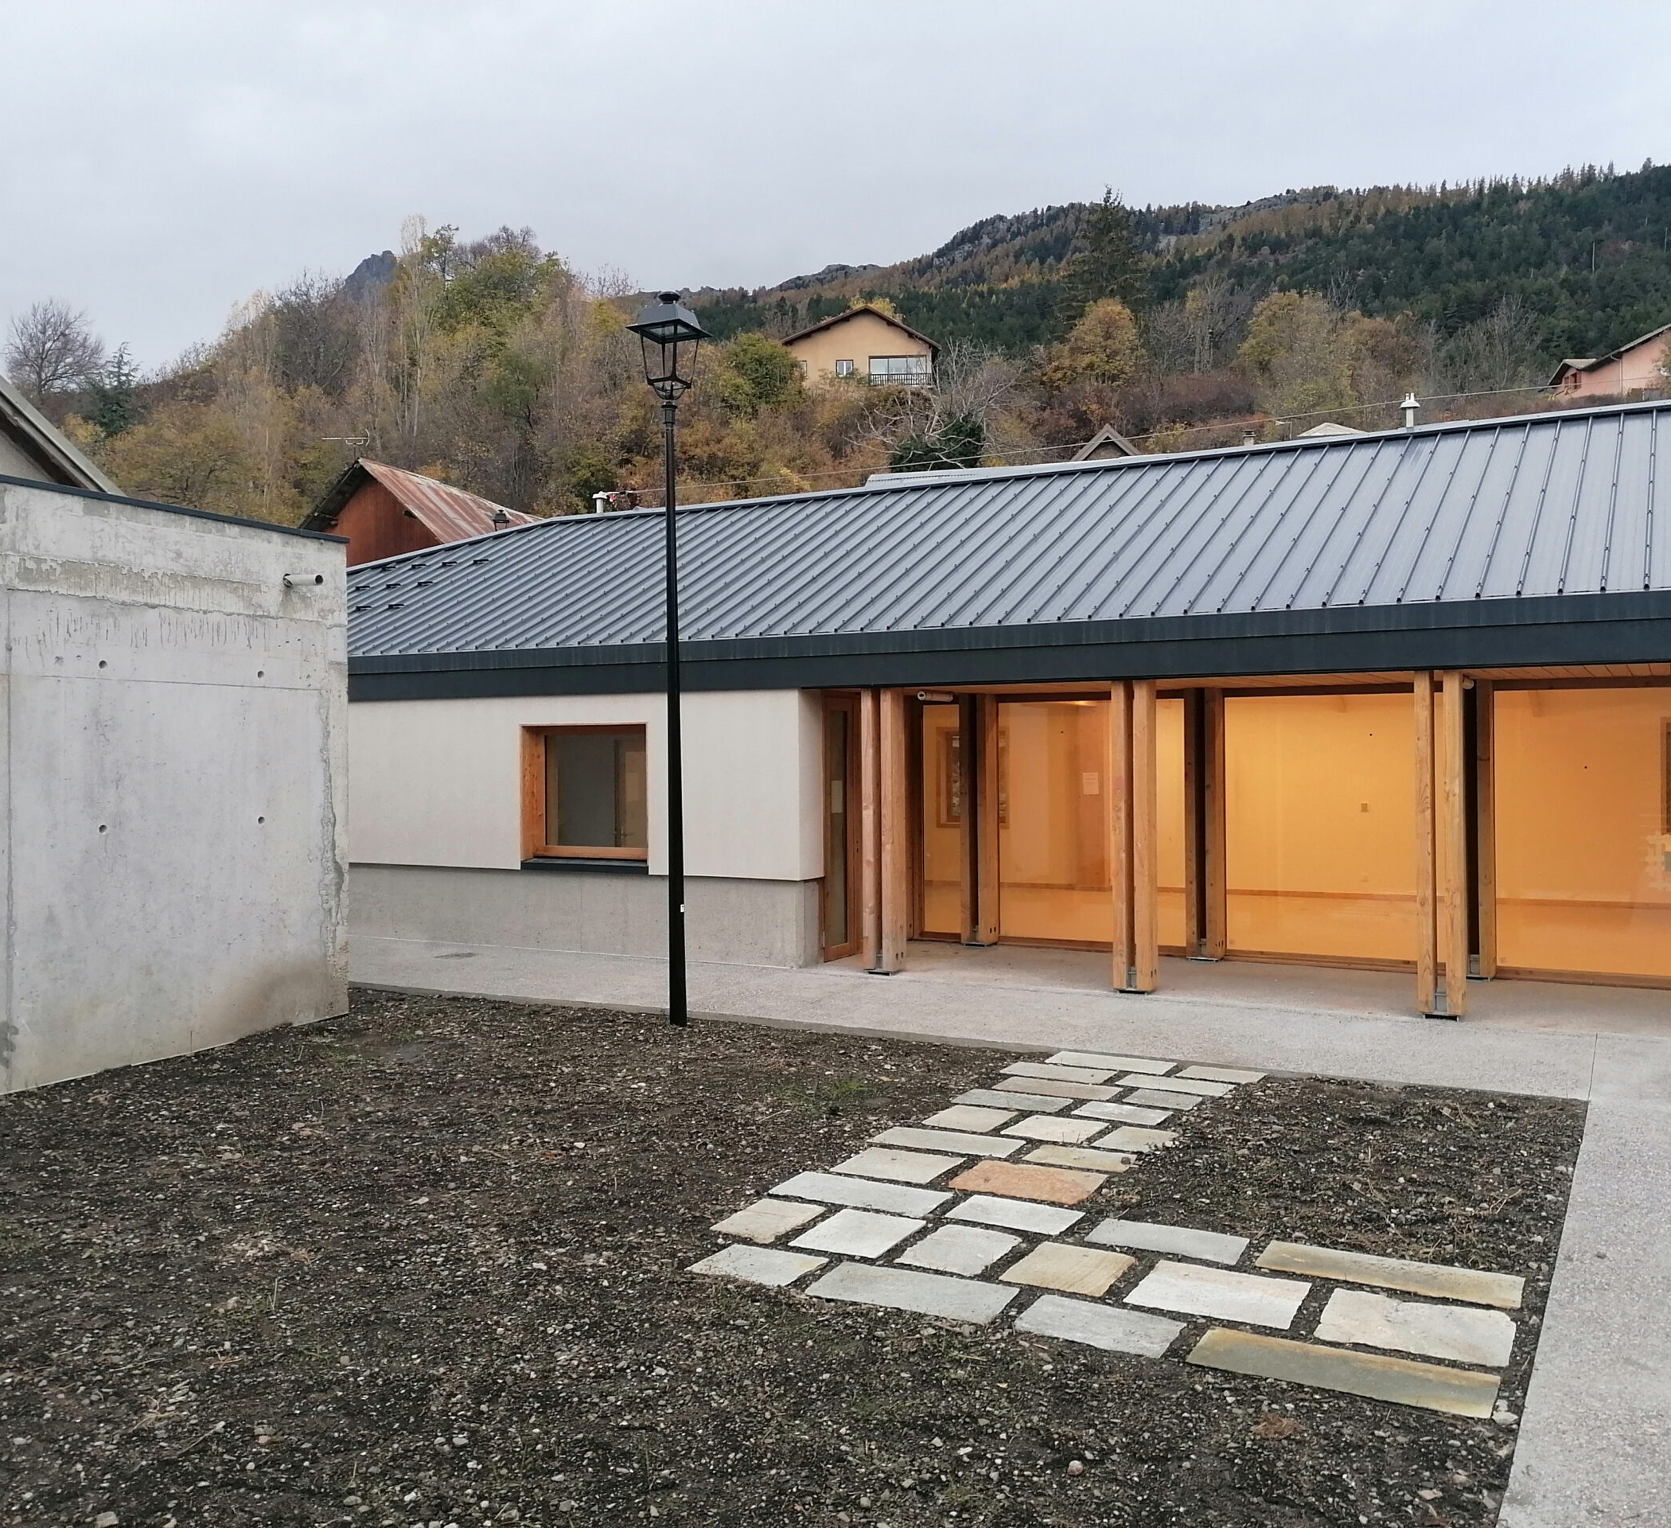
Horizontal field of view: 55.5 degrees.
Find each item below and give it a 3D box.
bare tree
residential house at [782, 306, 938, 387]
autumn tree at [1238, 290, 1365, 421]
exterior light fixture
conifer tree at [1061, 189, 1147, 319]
[{"bbox_3d":[-54.152,-28.260,110.000,7.100,8.200,7.000,0,0,0],"label":"bare tree"},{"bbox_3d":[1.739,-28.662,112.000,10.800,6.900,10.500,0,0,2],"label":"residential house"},{"bbox_3d":[29.832,-25.898,102.000,8.000,8.800,7.600,0,0,0],"label":"autumn tree"},{"bbox_3d":[-1.034,-0.669,10.200,0.390,4.710,0.390,0,1,45],"label":"exterior light fixture"},{"bbox_3d":[24.544,-45.676,145.000,7.800,13.800,7.800,0,0,0],"label":"conifer tree"}]

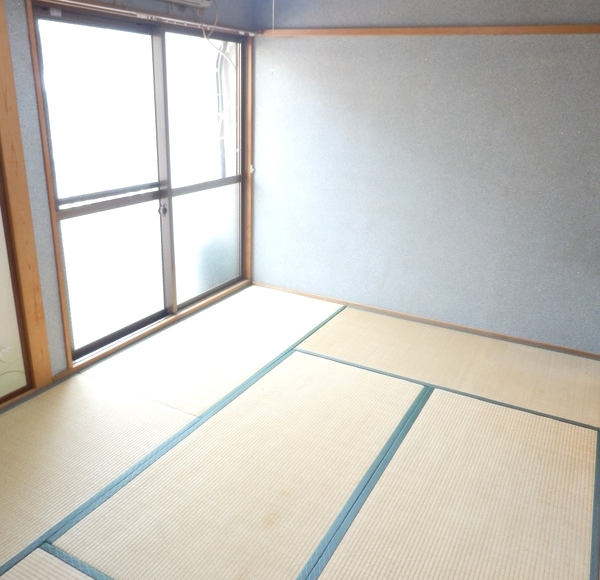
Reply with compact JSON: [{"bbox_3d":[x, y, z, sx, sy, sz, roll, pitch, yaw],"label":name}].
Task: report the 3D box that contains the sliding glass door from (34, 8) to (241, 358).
[{"bbox_3d":[-0.828,-0.661,3.463,0.075,1.749,1.653,12,22,26],"label":"sliding glass door"}]

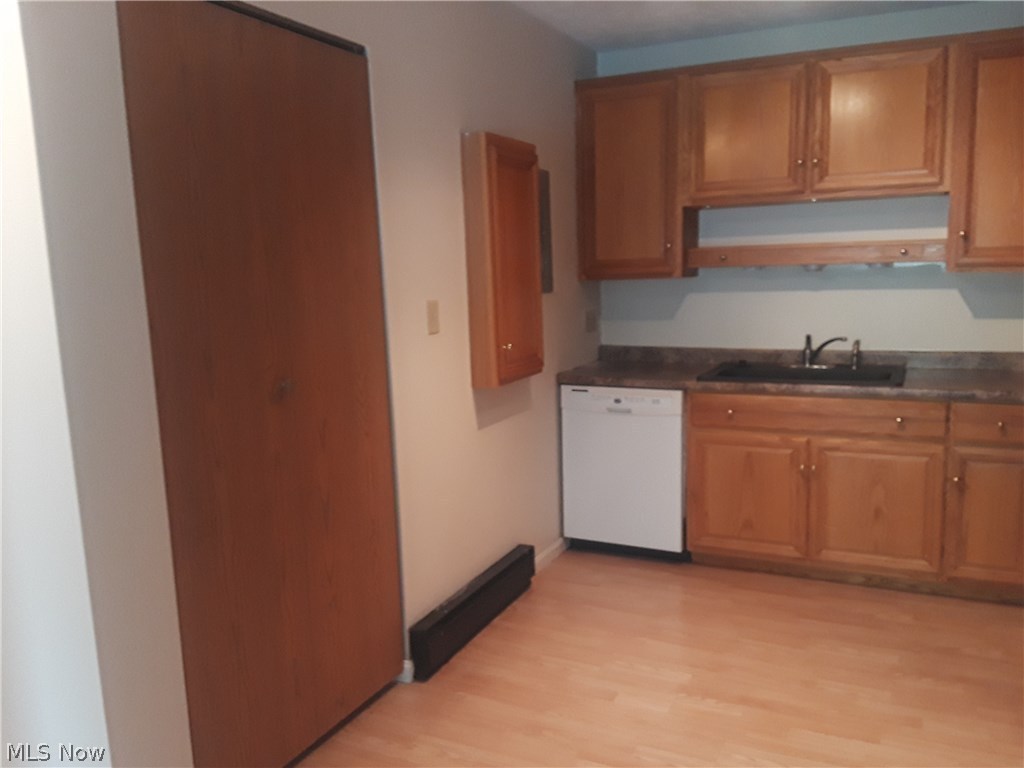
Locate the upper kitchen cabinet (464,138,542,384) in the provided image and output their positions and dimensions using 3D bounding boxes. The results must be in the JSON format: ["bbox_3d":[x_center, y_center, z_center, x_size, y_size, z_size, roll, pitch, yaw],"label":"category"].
[{"bbox_3d":[-0.023,-0.491,3.345,0.110,0.957,0.449,2,9,26],"label":"upper kitchen cabinet"}]

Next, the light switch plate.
[{"bbox_3d":[-0.277,-0.241,2.961,0.008,0.116,0.075,2,9,26],"label":"light switch plate"}]

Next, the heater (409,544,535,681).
[{"bbox_3d":[-0.127,0.878,3.293,0.070,0.183,0.912,2,9,26],"label":"heater"}]

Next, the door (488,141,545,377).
[{"bbox_3d":[0.021,-0.490,3.329,0.022,0.933,0.439,2,9,26],"label":"door"}]

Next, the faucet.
[{"bbox_3d":[1.486,-0.154,3.939,0.205,0.155,0.055,4,10,36],"label":"faucet"}]

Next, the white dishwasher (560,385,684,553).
[{"bbox_3d":[0.648,0.372,4.189,0.597,0.794,0.600,2,9,26],"label":"white dishwasher"}]

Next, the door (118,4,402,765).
[{"bbox_3d":[-0.641,0.074,2.333,0.035,2.055,0.923,2,9,26],"label":"door"}]

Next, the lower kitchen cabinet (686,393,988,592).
[{"bbox_3d":[1.478,0.422,3.786,1.200,0.842,0.622,2,9,26],"label":"lower kitchen cabinet"}]

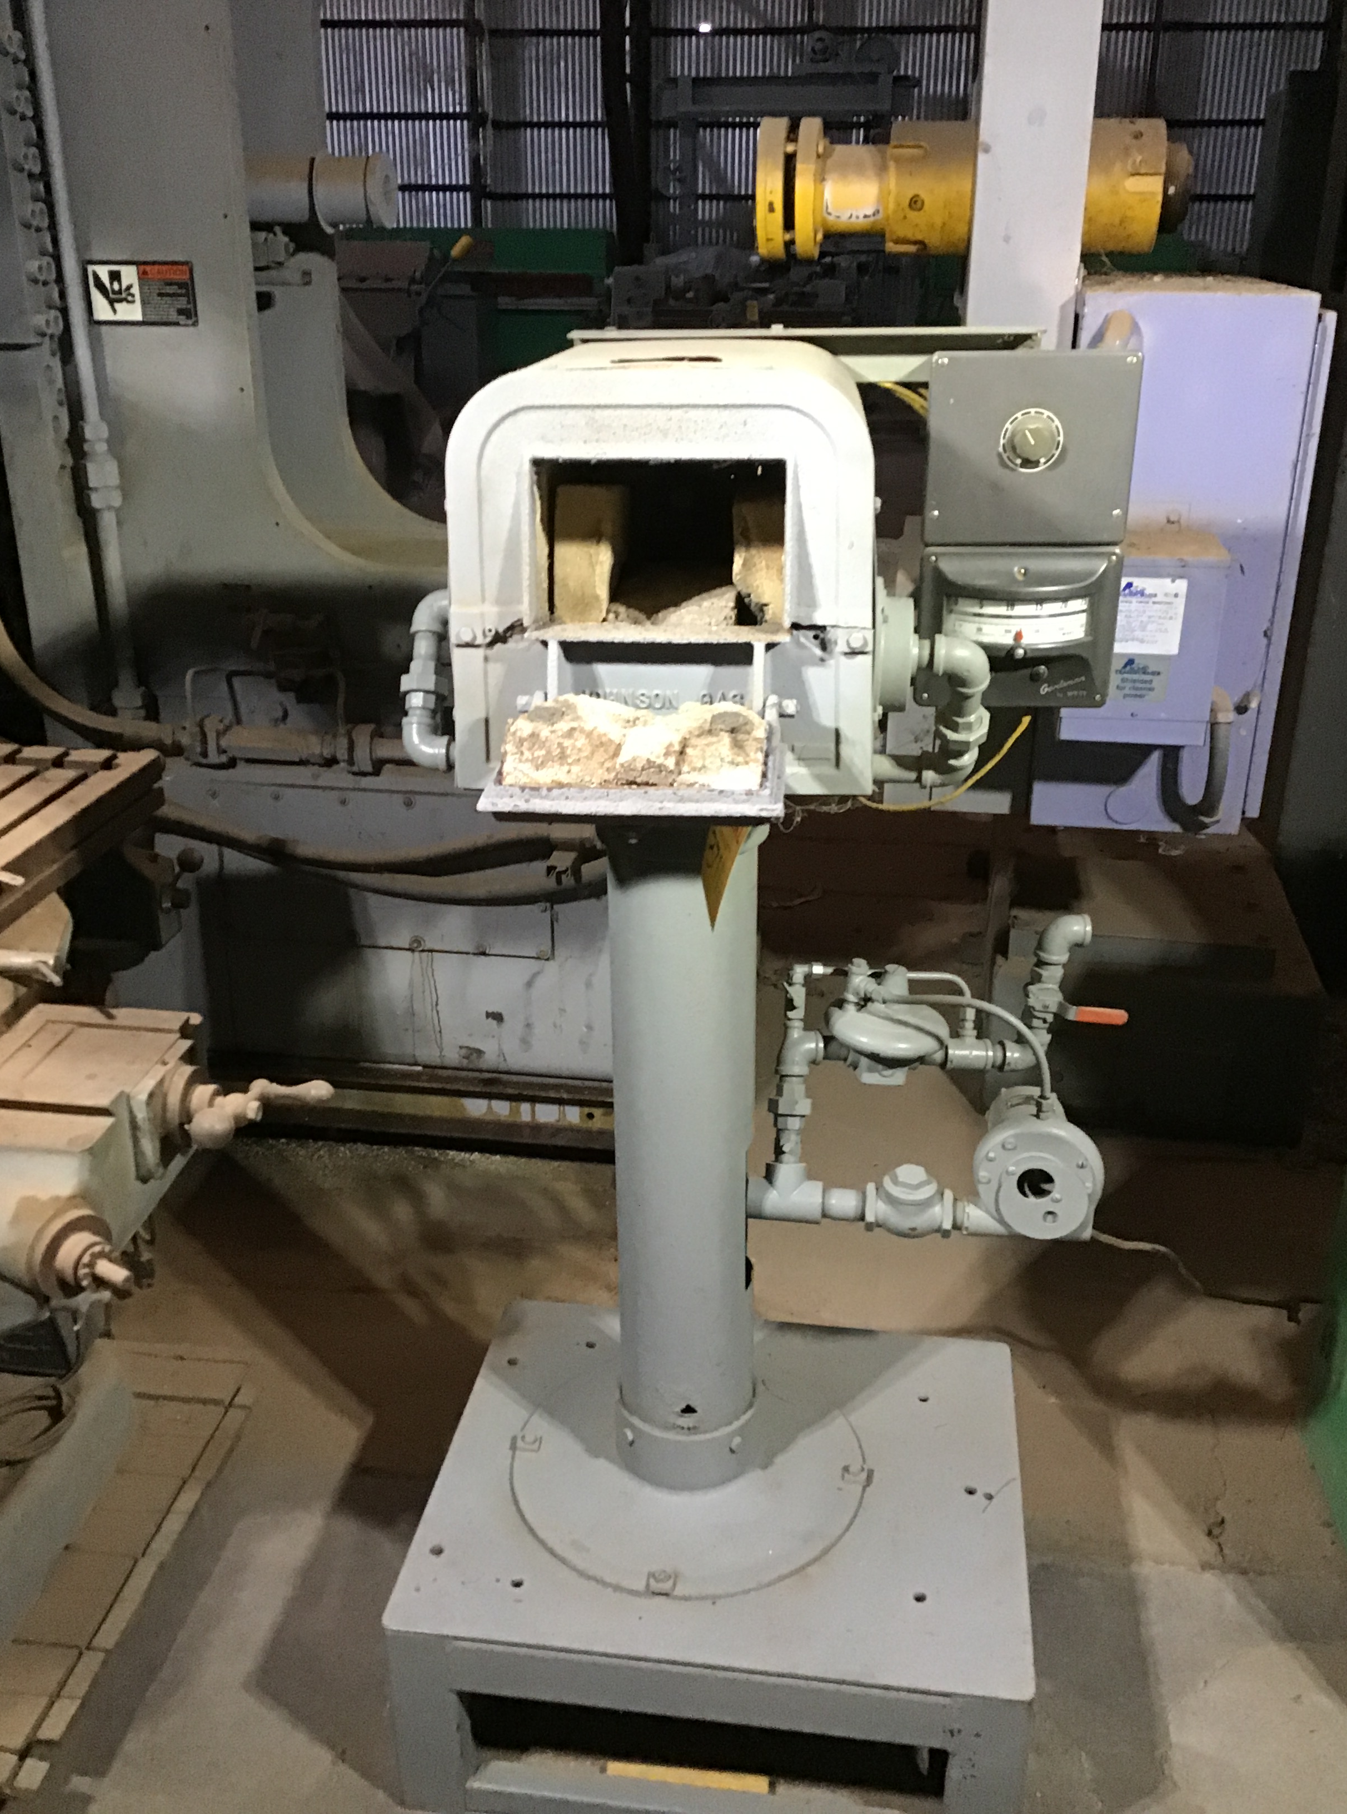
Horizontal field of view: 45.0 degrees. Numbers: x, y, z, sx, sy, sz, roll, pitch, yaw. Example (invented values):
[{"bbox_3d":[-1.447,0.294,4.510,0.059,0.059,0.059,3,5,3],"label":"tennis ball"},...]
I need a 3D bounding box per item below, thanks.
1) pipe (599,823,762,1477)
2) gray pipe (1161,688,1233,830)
[{"bbox_3d":[0.011,0.228,1.622,0.147,0.787,0.147,3,25,8],"label":"pipe"},{"bbox_3d":[0.991,-0.275,3.077,0.118,0.276,0.085,3,25,8],"label":"gray pipe"}]

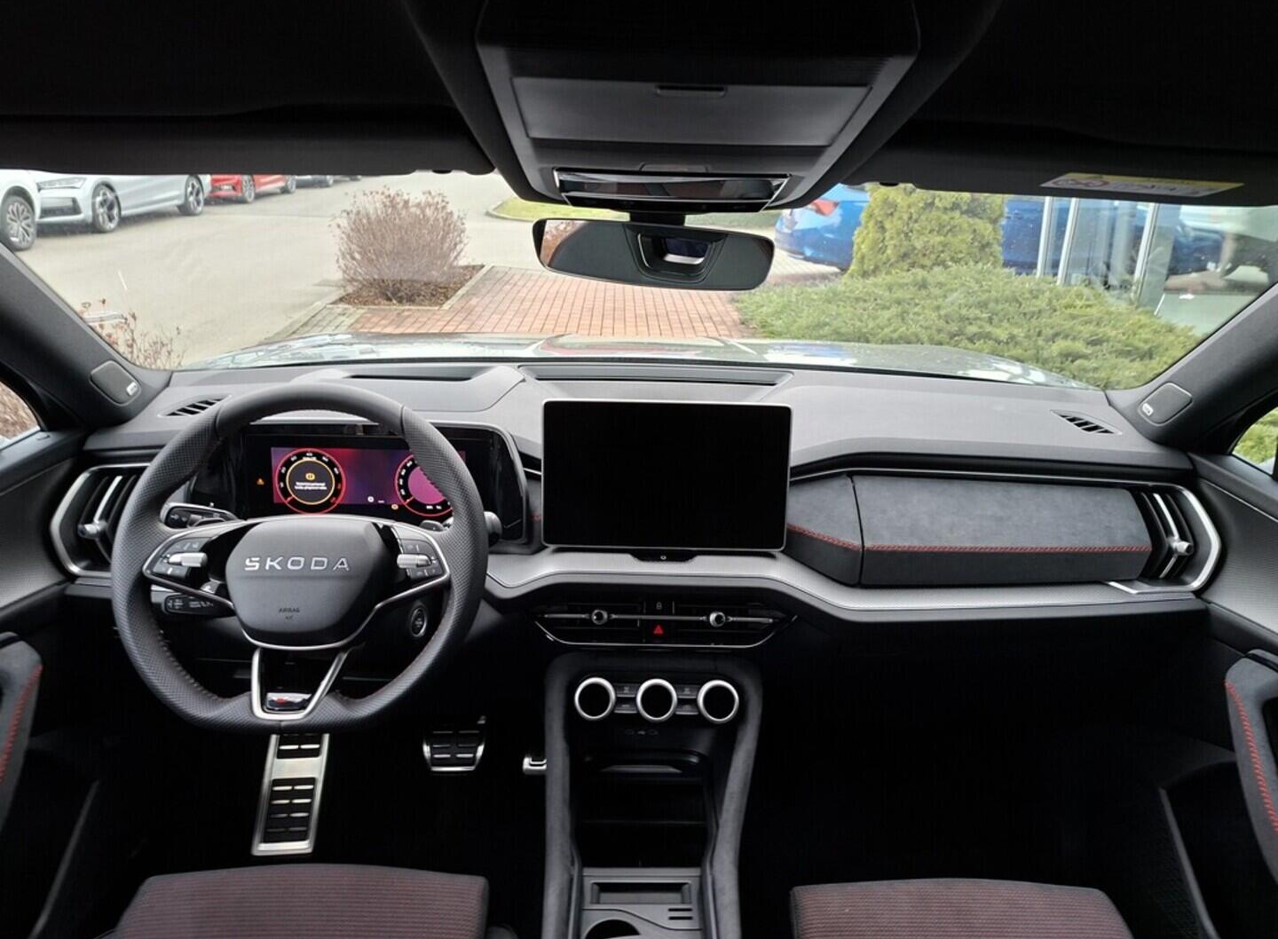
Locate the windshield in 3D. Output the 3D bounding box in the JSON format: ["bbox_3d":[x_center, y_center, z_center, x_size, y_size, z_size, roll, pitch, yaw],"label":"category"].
[{"bbox_3d":[0.012,-0.186,1.031,1.400,0.160,0.770,1,-11,-2],"label":"windshield"}]

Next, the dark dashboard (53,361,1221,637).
[{"bbox_3d":[0.001,0.030,1.208,1.420,0.310,0.450,1,20,-2],"label":"dark dashboard"}]

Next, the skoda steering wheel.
[{"bbox_3d":[-0.338,0.090,0.880,0.372,0.352,0.120,1,-5,-2],"label":"skoda steering wheel"}]

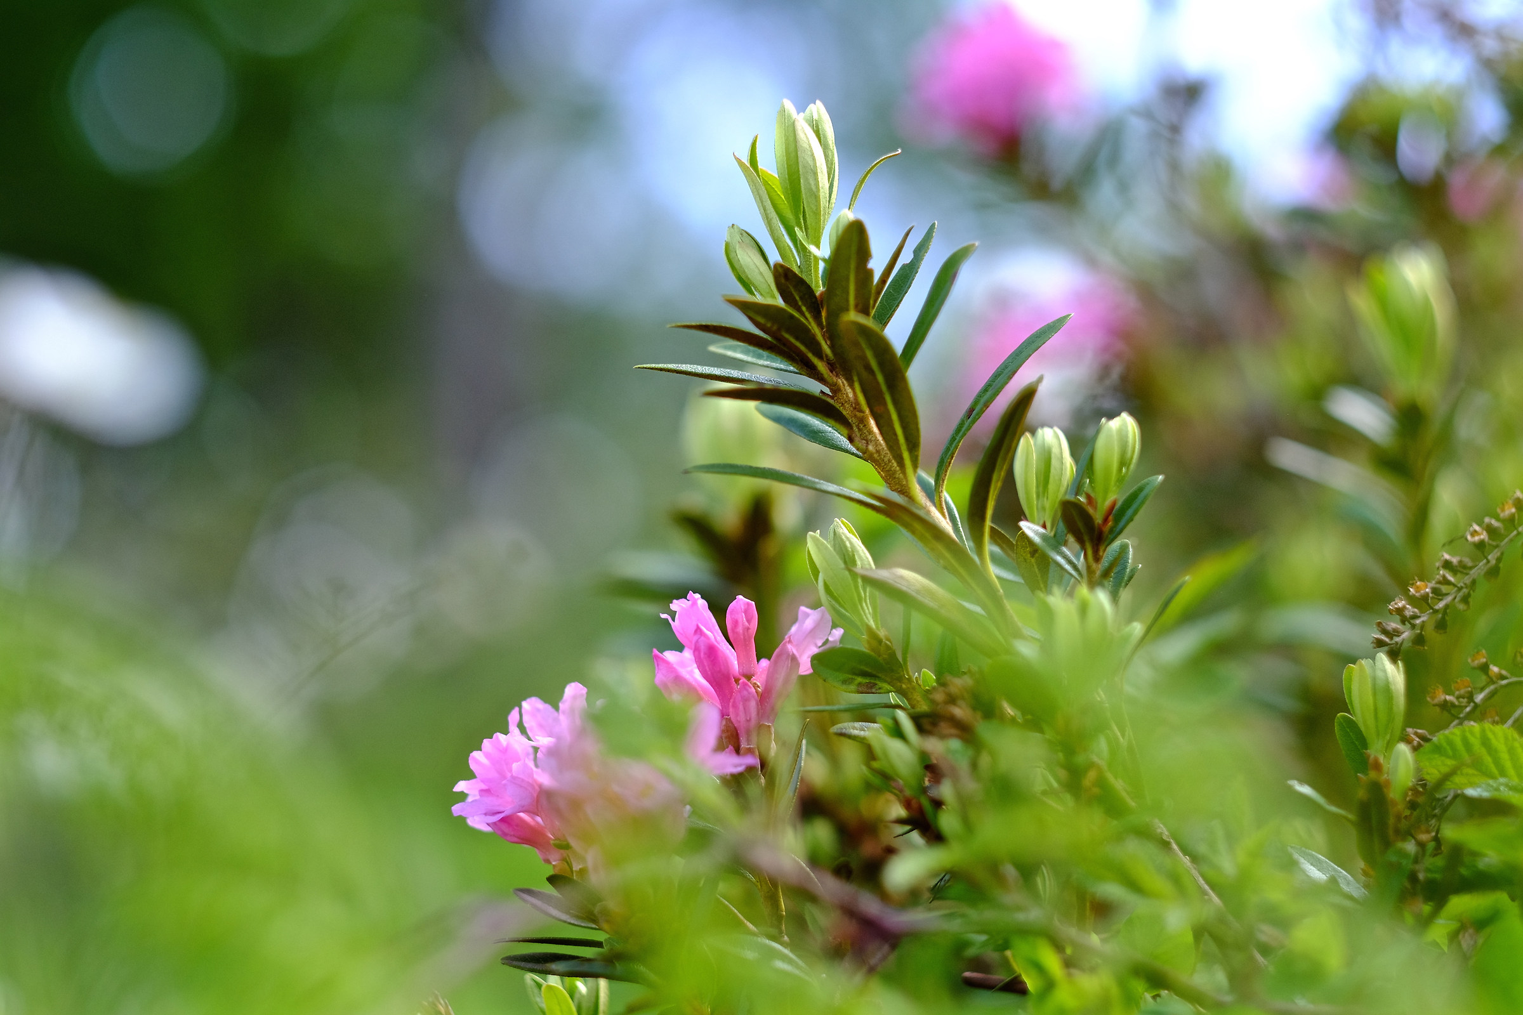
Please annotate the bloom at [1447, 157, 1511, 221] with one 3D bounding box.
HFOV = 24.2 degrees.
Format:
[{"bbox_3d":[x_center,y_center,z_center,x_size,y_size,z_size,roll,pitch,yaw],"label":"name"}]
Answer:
[{"bbox_3d":[0.202,-0.089,1.000,0.018,0.018,0.017,0,0,11],"label":"bloom"}]

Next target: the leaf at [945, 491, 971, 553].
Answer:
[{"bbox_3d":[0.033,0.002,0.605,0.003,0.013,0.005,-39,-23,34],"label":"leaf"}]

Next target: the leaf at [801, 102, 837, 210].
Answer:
[{"bbox_3d":[0.011,-0.068,0.700,0.007,0.025,0.004,-1,0,-17],"label":"leaf"}]

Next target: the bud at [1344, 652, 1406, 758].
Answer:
[{"bbox_3d":[0.123,0.040,0.715,0.013,0.021,0.012,0,0,0],"label":"bud"}]

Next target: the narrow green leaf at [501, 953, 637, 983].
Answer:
[{"bbox_3d":[-0.033,0.082,0.628,0.025,0.004,0.007,7,10,-9],"label":"narrow green leaf"}]

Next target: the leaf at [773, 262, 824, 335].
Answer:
[{"bbox_3d":[0.006,-0.035,0.597,0.006,0.004,0.015,-4,-43,35],"label":"leaf"}]

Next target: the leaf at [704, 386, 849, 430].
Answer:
[{"bbox_3d":[0.003,-0.017,0.599,0.028,0.004,0.009,8,-23,-28],"label":"leaf"}]

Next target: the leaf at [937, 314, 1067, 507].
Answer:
[{"bbox_3d":[0.042,-0.018,0.632,0.006,0.042,0.009,34,-6,-9],"label":"leaf"}]

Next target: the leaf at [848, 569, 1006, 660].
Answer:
[{"bbox_3d":[0.028,0.017,0.580,0.028,0.005,0.009,23,9,-13],"label":"leaf"}]

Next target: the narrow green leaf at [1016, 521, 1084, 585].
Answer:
[{"bbox_3d":[0.051,0.008,0.630,0.003,0.019,0.005,-37,27,21],"label":"narrow green leaf"}]

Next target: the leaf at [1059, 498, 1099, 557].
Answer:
[{"bbox_3d":[0.062,0.005,0.695,0.006,0.016,0.004,-22,27,17],"label":"leaf"}]

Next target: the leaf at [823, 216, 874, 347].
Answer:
[{"bbox_3d":[0.015,-0.038,0.621,0.009,0.025,0.004,1,23,0],"label":"leaf"}]

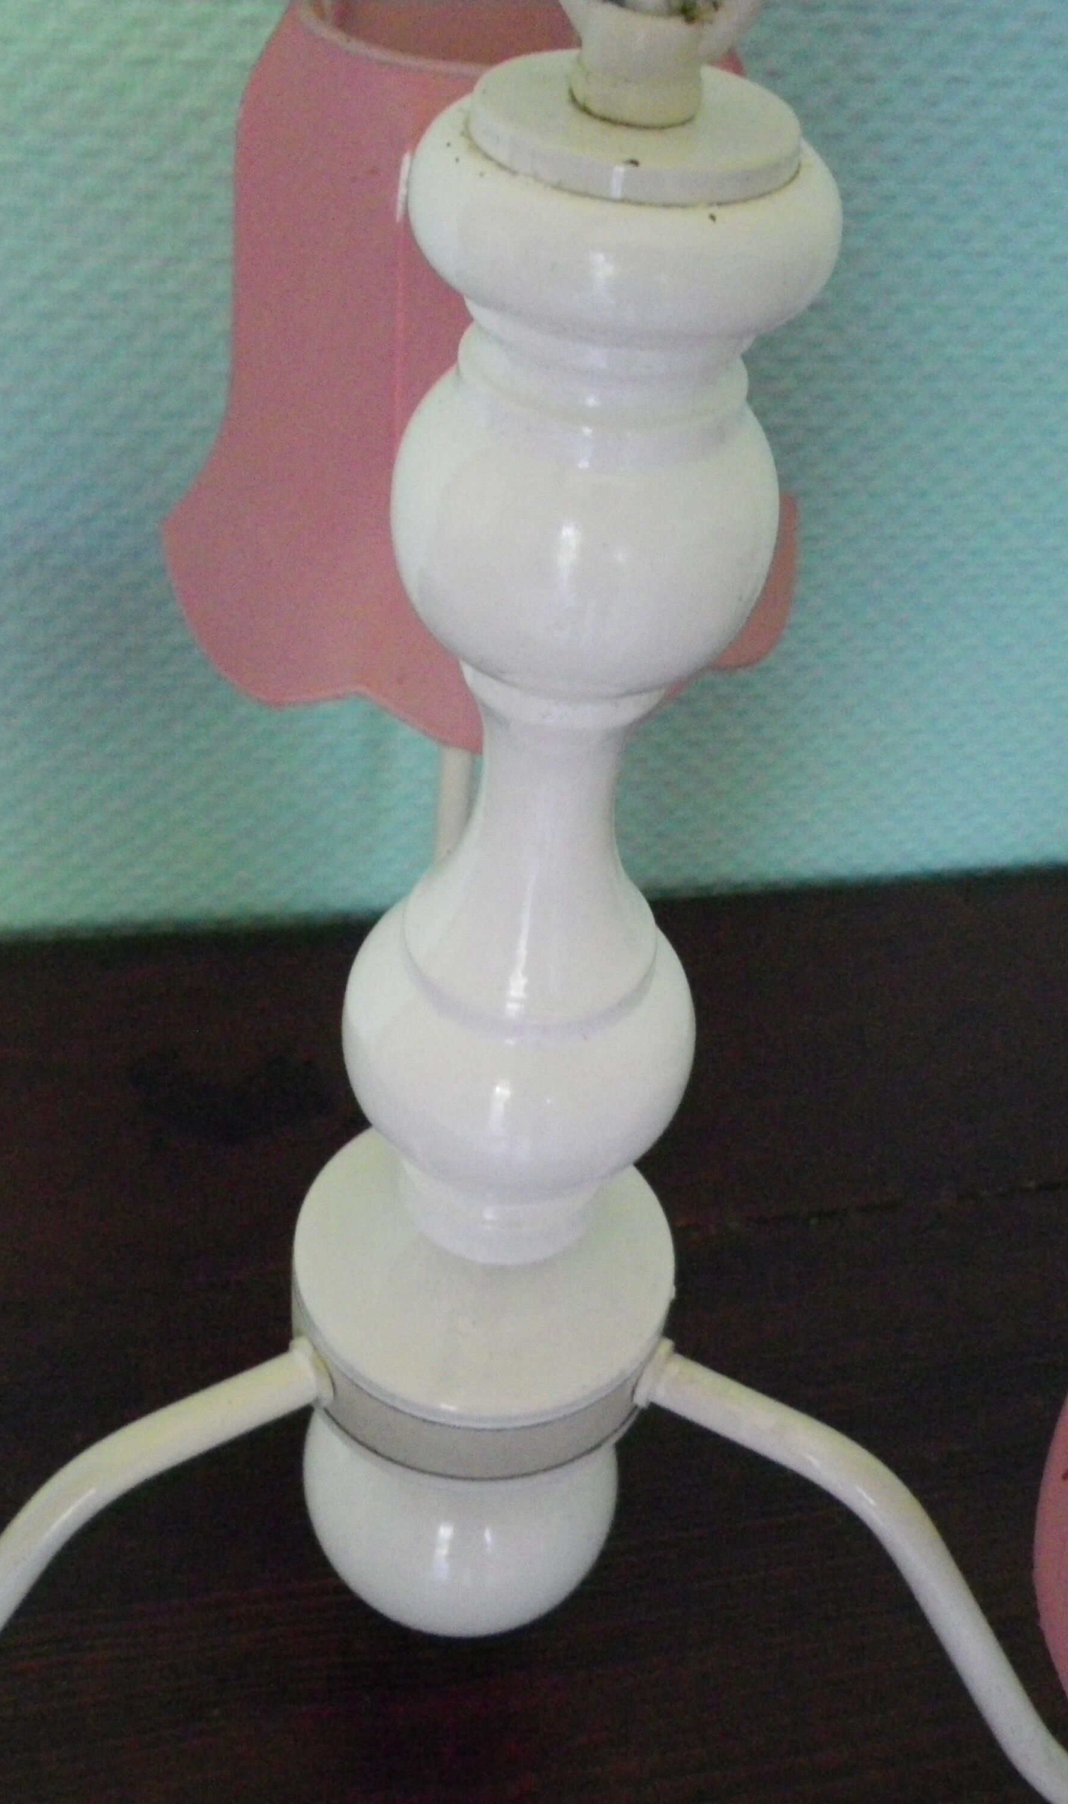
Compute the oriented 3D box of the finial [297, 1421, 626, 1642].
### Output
[{"bbox_3d":[-0.013,0.110,0.384,0.062,0.068,0.062,7,41,0],"label":"finial"}]

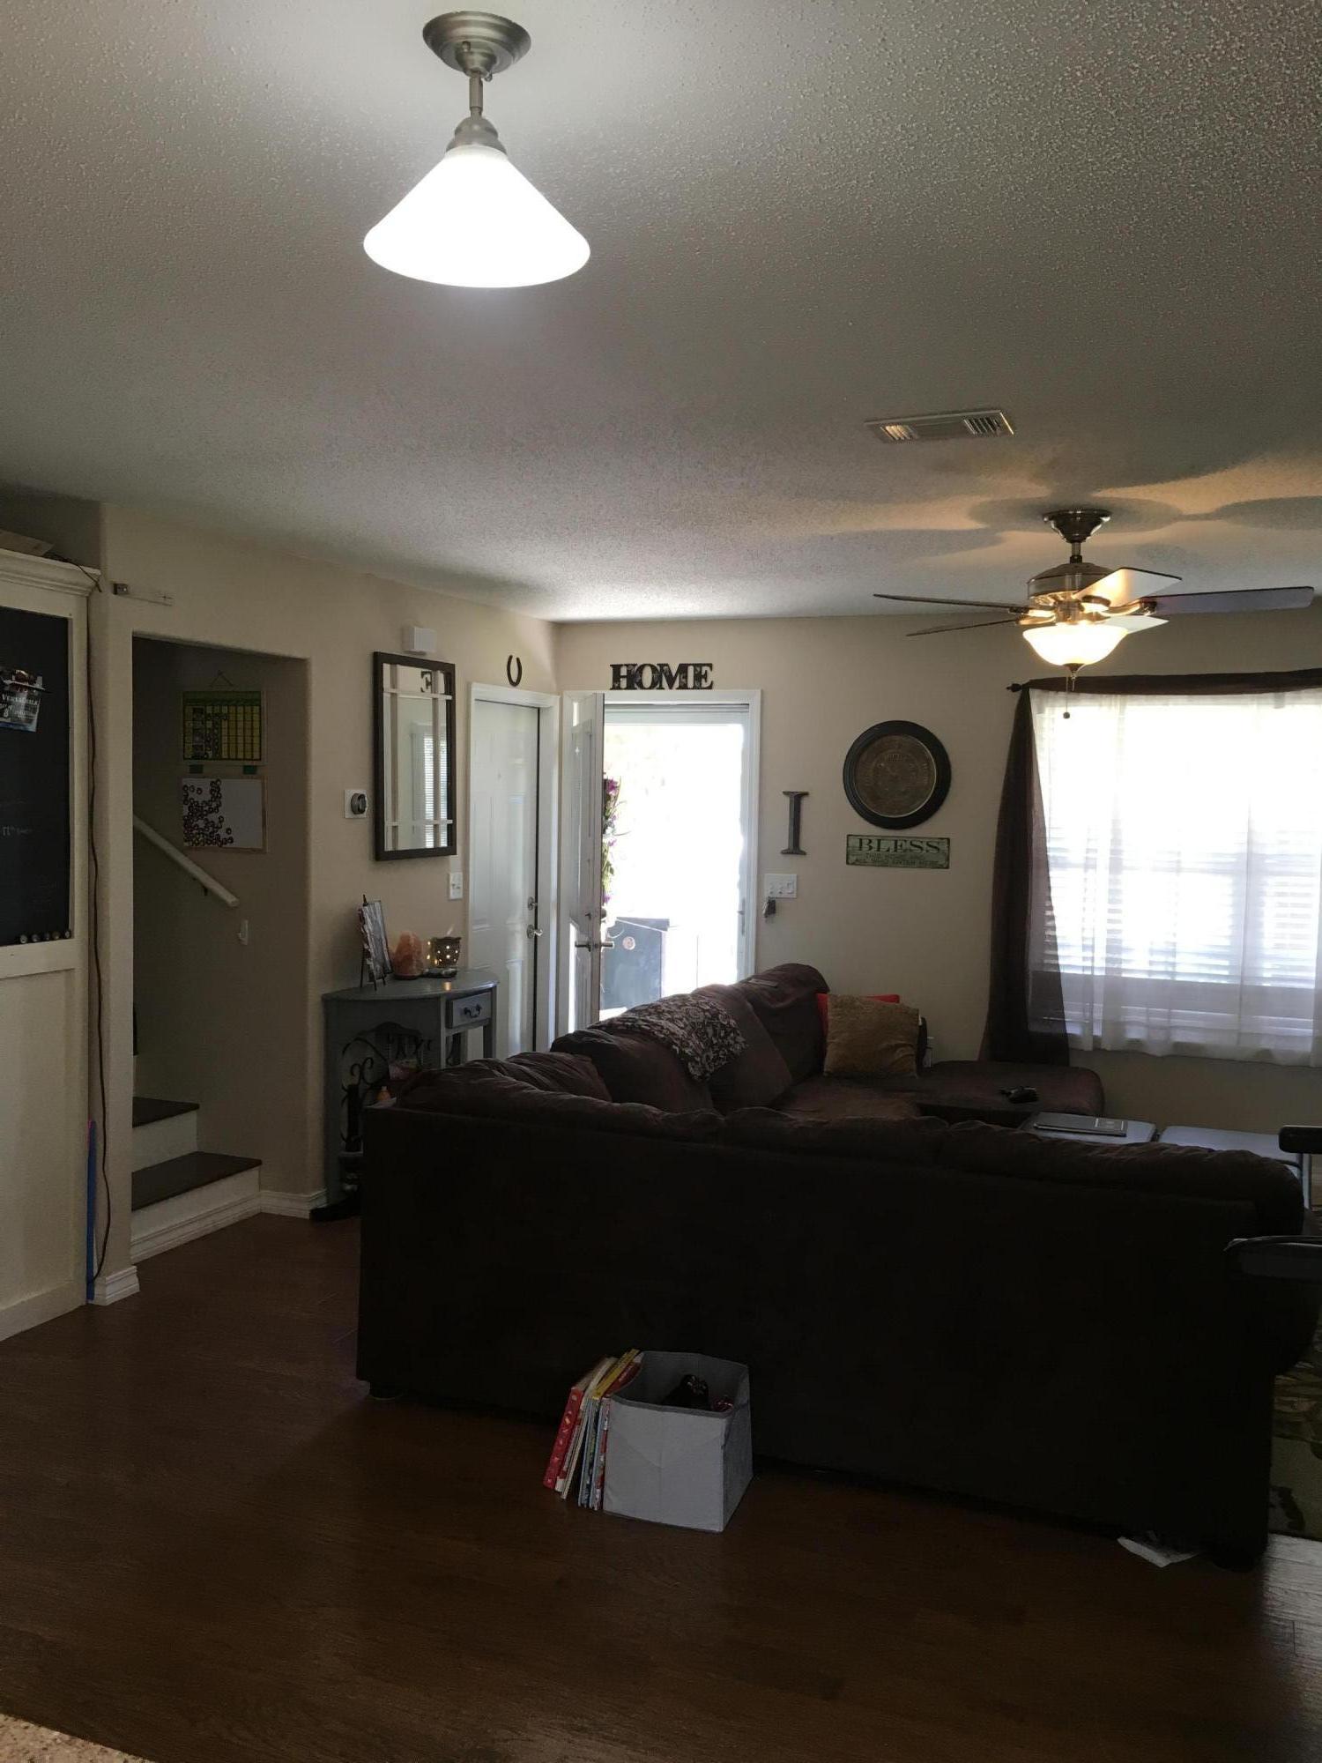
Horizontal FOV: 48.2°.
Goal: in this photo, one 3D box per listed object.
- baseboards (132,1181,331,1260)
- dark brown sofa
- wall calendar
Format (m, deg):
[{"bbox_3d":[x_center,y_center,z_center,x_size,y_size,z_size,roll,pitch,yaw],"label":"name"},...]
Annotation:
[{"bbox_3d":[-1.534,1.237,5.352,0.245,0.092,0.820,3,4,22],"label":"baseboards"},{"bbox_3d":[0.837,0.881,4.915,2.330,0.910,3.120,2,4,21],"label":"dark brown sofa"},{"bbox_3d":[-1.649,-0.583,5.530,0.360,0.265,0.015,2,4,21],"label":"wall calendar"}]

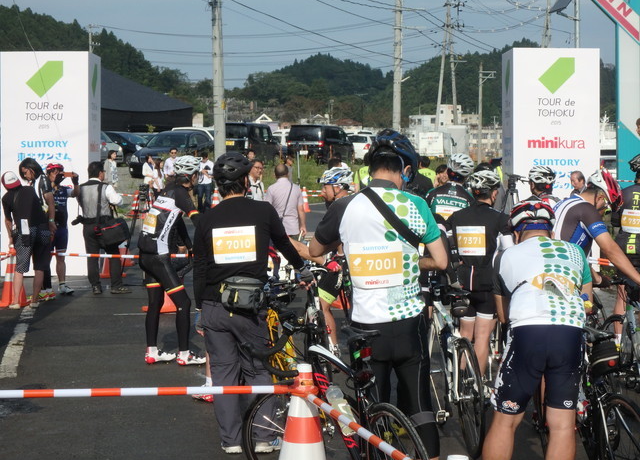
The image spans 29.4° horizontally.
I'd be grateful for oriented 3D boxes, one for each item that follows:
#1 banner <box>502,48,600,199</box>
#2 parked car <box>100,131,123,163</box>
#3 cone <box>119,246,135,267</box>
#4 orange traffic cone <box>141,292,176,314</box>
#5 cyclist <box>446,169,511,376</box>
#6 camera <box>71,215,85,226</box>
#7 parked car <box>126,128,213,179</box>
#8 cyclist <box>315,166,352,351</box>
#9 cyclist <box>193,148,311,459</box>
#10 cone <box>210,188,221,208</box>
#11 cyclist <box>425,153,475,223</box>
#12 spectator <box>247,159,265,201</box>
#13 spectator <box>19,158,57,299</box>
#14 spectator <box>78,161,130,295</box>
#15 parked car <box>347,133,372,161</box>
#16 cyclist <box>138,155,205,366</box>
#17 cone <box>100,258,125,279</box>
[{"bbox_3d":[3.341,-0.991,17.856,1.240,3.200,1.100,0,3,0],"label":"banner"},{"bbox_3d":[-9.840,-3.376,49.216,4.200,1.530,1.690,3,4,37],"label":"parked car"},{"bbox_3d":[-3.080,0.206,19.218,0.380,0.700,0.380,0,3,0],"label":"cone"},{"bbox_3d":[-1.759,0.542,13.477,0.380,0.700,0.380,0,3,0],"label":"orange traffic cone"},{"bbox_3d":[1.190,0.370,9.148,0.500,1.630,0.460,2,4,30],"label":"cyclist"},{"bbox_3d":[-3.018,-0.121,15.261,0.170,0.105,0.130,-25,3,-6],"label":"camera"},{"bbox_3d":[-4.761,-2.558,41.500,1.800,1.530,4.700,1,3,13],"label":"parked car"},{"bbox_3d":[0.182,0.288,10.399,0.550,1.640,0.500,-1,4,-15],"label":"cyclist"},{"bbox_3d":[-0.400,0.416,7.172,0.600,1.740,0.550,1,3,10],"label":"cyclist"},{"bbox_3d":[-2.921,-0.828,34.221,0.380,0.700,0.380,0,3,0],"label":"cone"},{"bbox_3d":[1.144,0.188,10.751,0.500,1.720,0.480,0,3,5],"label":"cyclist"},{"bbox_3d":[-0.812,-0.059,15.649,0.470,1.680,0.330,-2,4,-31],"label":"spectator"},{"bbox_3d":[-3.384,-0.020,14.616,0.420,1.690,0.480,-2,4,-25],"label":"spectator"},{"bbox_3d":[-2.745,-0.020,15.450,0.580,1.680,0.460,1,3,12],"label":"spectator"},{"bbox_3d":[2.637,-4.288,65.000,1.700,1.520,4.100,1,4,19],"label":"parked car"},{"bbox_3d":[-1.235,0.244,10.201,0.560,1.730,0.500,-2,4,-33],"label":"cyclist"},{"bbox_3d":[-2.927,0.314,17.382,0.380,0.700,0.380,0,3,0],"label":"cone"}]

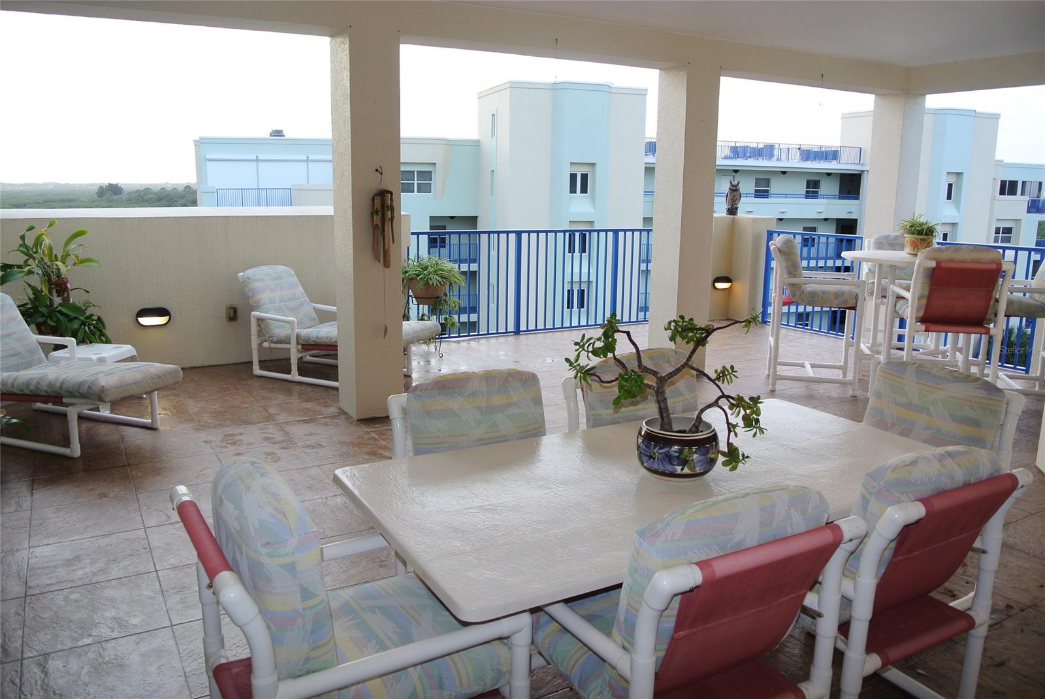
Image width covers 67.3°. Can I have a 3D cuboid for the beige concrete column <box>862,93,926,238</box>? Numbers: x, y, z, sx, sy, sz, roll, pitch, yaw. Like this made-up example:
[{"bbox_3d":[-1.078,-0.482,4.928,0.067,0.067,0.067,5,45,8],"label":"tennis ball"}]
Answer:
[{"bbox_3d":[3.648,-1.250,7.848,0.330,2.430,0.330,-6,13,-30],"label":"beige concrete column"}]

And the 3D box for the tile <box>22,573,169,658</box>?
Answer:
[{"bbox_3d":[-1.497,0.923,2.755,0.457,0.012,0.457,-6,13,-30],"label":"tile"}]

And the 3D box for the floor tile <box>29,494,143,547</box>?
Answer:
[{"bbox_3d":[-1.962,0.766,3.529,0.455,0.012,0.455,-6,13,-30],"label":"floor tile"}]

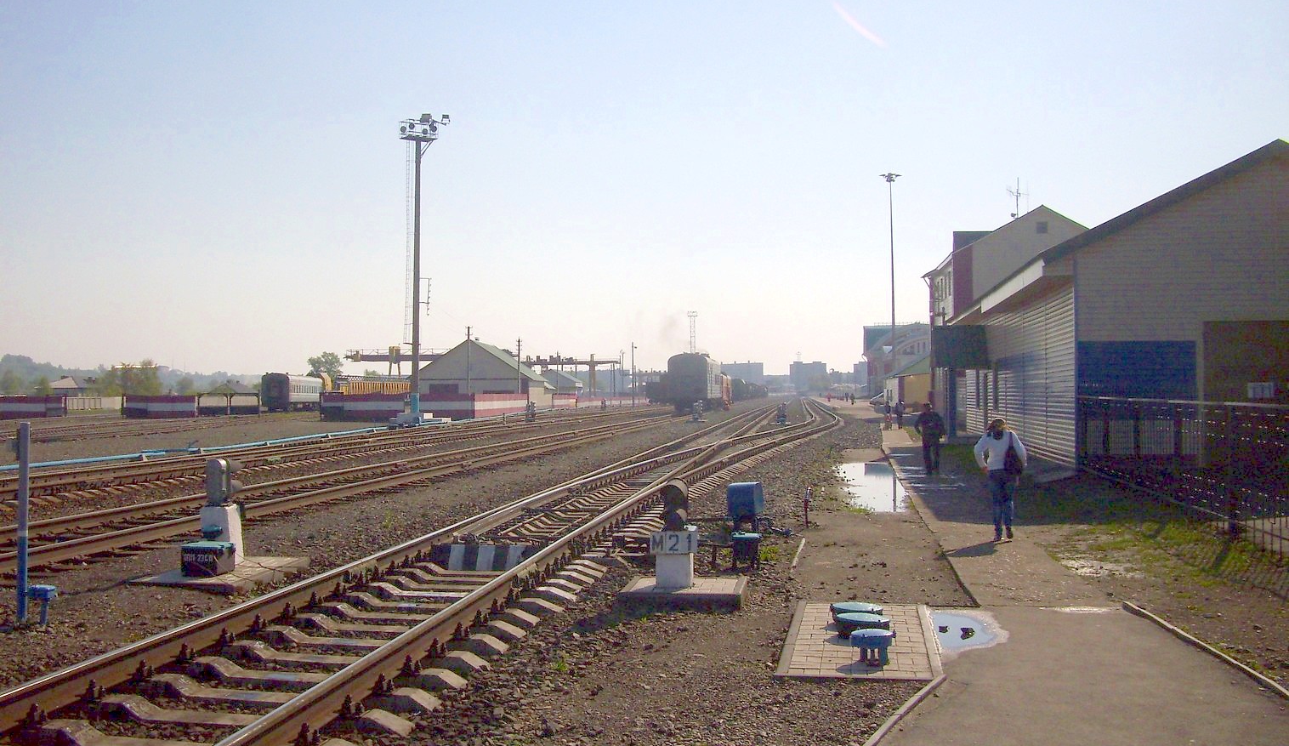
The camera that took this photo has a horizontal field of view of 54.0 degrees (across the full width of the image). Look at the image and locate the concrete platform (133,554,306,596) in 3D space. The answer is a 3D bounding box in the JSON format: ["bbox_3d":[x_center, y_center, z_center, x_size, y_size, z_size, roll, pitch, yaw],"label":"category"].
[{"bbox_3d":[-4.278,2.062,12.990,0.990,0.100,1.980,0,-1,6],"label":"concrete platform"}]

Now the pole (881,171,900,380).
[{"bbox_3d":[32.376,-10.833,166.199,2.500,30.883,2.500,0,-1,0],"label":"pole"}]

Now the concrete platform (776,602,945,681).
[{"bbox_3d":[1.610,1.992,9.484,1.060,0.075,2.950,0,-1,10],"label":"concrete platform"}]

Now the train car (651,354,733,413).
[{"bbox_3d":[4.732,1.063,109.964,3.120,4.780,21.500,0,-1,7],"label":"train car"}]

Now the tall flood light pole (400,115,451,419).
[{"bbox_3d":[-14.981,-7.182,86.129,3.200,20.864,2.400,0,-1,7],"label":"tall flood light pole"}]

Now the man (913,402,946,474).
[{"bbox_3d":[7.001,1.608,31.078,0.760,1.745,0.450,0,-1,7],"label":"man"}]

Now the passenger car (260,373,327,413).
[{"bbox_3d":[-43.231,2.462,156.525,3.100,4.450,24.200,0,-1,-6],"label":"passenger car"}]

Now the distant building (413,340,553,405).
[{"bbox_3d":[-19.819,0.421,155.262,14.600,8.120,20.500,0,-1,1],"label":"distant building"}]

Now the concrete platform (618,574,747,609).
[{"bbox_3d":[0.359,1.951,11.240,1.050,0.135,1.050,0,-1,7],"label":"concrete platform"}]

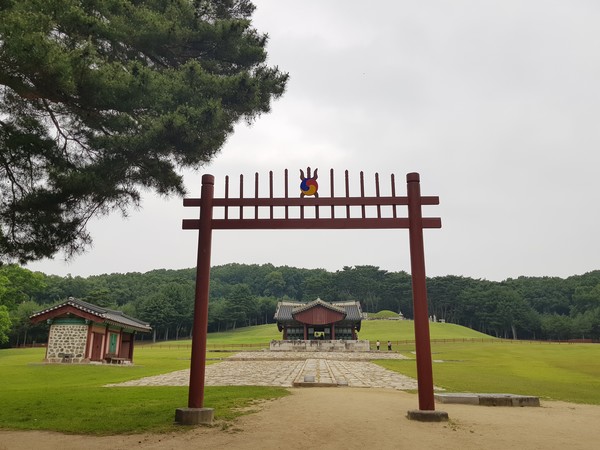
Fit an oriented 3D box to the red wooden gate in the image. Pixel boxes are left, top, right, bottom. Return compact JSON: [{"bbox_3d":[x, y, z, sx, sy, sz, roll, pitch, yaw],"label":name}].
[{"bbox_3d":[0.242,1.234,9.749,5.780,5.250,0.380,0,-14,2],"label":"red wooden gate"}]

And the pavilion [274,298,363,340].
[{"bbox_3d":[3.350,16.525,78.352,15.000,7.000,15.300,0,-14,2],"label":"pavilion"}]

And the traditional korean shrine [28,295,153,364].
[{"bbox_3d":[-16.271,8.533,35.852,5.300,4.350,9.900,1,-14,-1],"label":"traditional korean shrine"}]

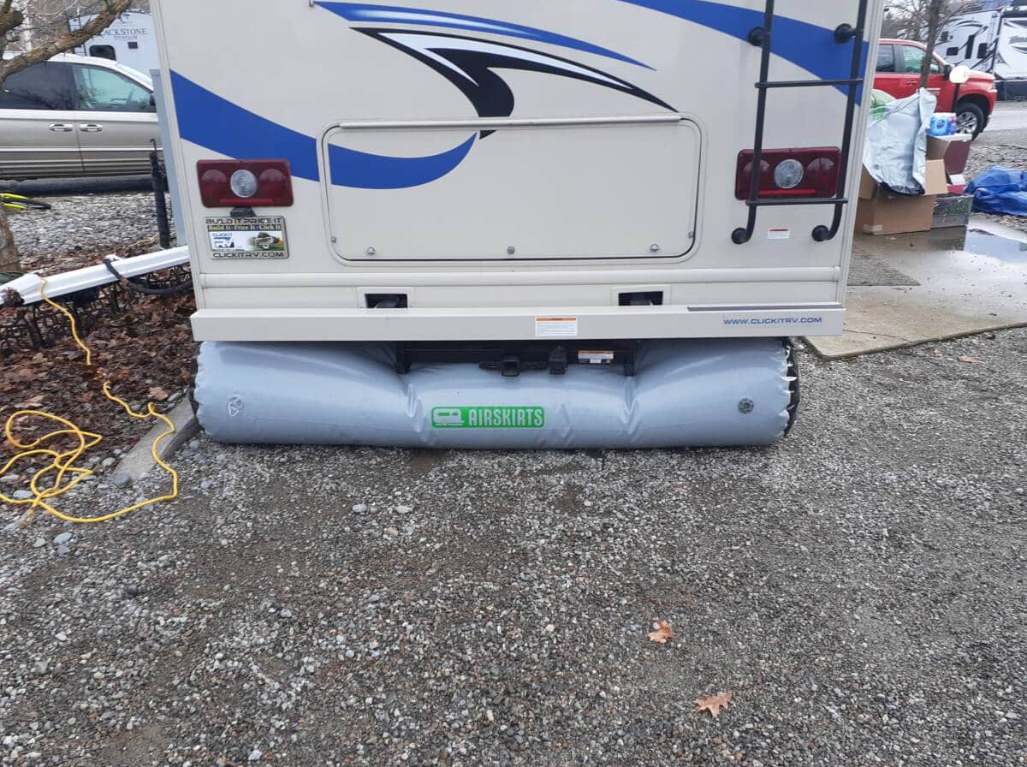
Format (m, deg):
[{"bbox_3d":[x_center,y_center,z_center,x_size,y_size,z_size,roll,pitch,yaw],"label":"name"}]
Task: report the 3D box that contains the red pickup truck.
[{"bbox_3d":[6.467,-5.660,15.844,5.880,1.920,2.060,-6,20,-12],"label":"red pickup truck"}]

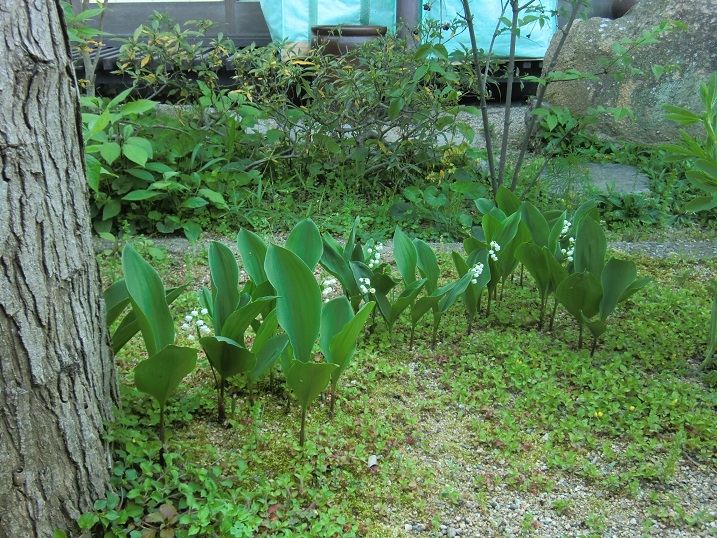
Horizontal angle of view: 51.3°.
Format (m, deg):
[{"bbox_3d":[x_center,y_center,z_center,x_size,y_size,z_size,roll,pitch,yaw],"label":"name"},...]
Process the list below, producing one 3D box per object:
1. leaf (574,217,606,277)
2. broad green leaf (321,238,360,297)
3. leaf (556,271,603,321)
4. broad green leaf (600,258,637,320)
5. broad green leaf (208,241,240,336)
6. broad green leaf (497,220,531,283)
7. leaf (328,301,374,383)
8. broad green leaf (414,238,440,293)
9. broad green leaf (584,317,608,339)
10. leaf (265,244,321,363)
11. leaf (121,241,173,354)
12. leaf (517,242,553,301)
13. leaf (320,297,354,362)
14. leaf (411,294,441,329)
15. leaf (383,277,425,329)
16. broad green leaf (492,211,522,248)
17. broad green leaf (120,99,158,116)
[{"bbox_3d":[0.385,-0.029,1.238,0.053,0.119,0.022,-2,10,17],"label":"leaf"},{"bbox_3d":[-0.029,-0.001,1.308,0.035,0.131,0.028,-33,14,-20],"label":"broad green leaf"},{"bbox_3d":[0.363,0.045,1.226,0.076,0.113,0.035,0,42,17],"label":"leaf"},{"bbox_3d":[0.389,0.032,1.140,0.050,0.107,0.030,18,-11,9],"label":"broad green leaf"},{"bbox_3d":[-0.172,0.028,0.930,0.038,0.128,0.025,-4,5,-7],"label":"broad green leaf"},{"bbox_3d":[0.278,-0.029,1.347,0.046,0.121,0.030,15,7,-6],"label":"broad green leaf"},{"bbox_3d":[-0.006,0.093,0.935,0.040,0.117,0.030,24,10,-5],"label":"leaf"},{"bbox_3d":[0.117,-0.001,1.246,0.033,0.109,0.022,-18,8,-11],"label":"broad green leaf"},{"bbox_3d":[0.361,0.088,1.133,0.038,0.045,0.028,-8,19,0],"label":"broad green leaf"},{"bbox_3d":[-0.083,0.045,0.880,0.058,0.158,0.030,-13,0,3],"label":"leaf"},{"bbox_3d":[-0.241,0.038,0.848,0.048,0.139,0.030,-15,2,-8],"label":"leaf"},{"bbox_3d":[0.305,0.009,1.290,0.054,0.134,0.030,-15,32,13],"label":"leaf"},{"bbox_3d":[-0.029,0.088,1.027,0.047,0.100,0.025,1,5,-13],"label":"leaf"},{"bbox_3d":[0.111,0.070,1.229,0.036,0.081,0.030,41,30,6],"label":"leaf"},{"bbox_3d":[0.081,0.057,1.275,0.038,0.109,0.030,38,17,13],"label":"leaf"},{"bbox_3d":[0.258,-0.068,1.290,0.037,0.093,0.025,34,0,8],"label":"broad green leaf"},{"bbox_3d":[-0.558,-0.411,1.900,0.100,0.034,0.035,-21,0,0],"label":"broad green leaf"}]

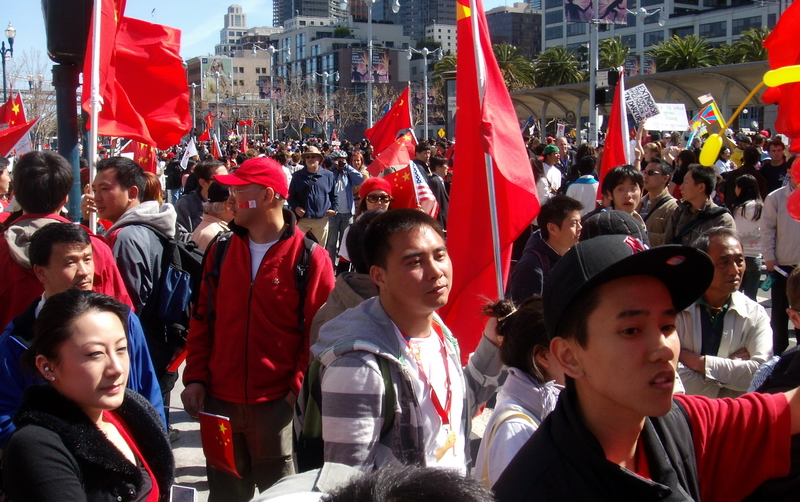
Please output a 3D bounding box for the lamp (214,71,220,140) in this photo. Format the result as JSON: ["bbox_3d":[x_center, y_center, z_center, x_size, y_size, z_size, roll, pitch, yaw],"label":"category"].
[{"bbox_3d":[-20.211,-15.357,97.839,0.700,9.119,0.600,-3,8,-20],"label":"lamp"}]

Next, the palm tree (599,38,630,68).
[{"bbox_3d":[19.859,-14.312,82.015,5.000,11.000,5.000,0,7,0],"label":"palm tree"}]

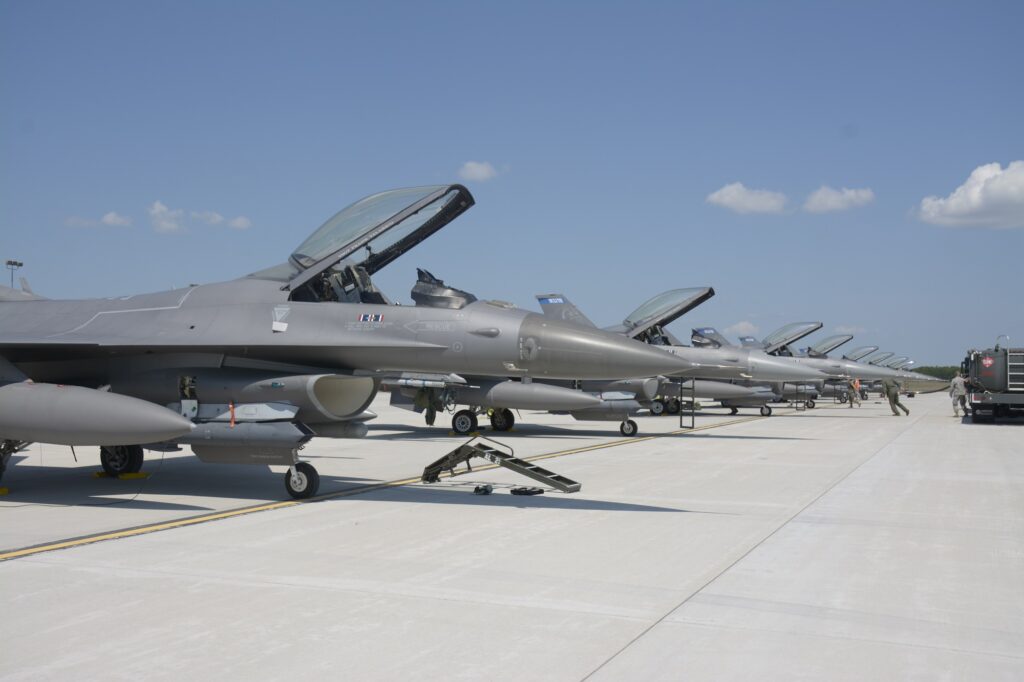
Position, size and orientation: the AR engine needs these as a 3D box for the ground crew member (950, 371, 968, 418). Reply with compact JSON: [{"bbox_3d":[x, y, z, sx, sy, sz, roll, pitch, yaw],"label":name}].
[{"bbox_3d":[17.650,2.112,40.400,0.700,1.780,0.480,-1,-2,20],"label":"ground crew member"}]

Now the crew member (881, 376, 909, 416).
[{"bbox_3d":[15.284,2.218,40.900,0.680,1.550,0.950,2,-3,-40],"label":"crew member"}]

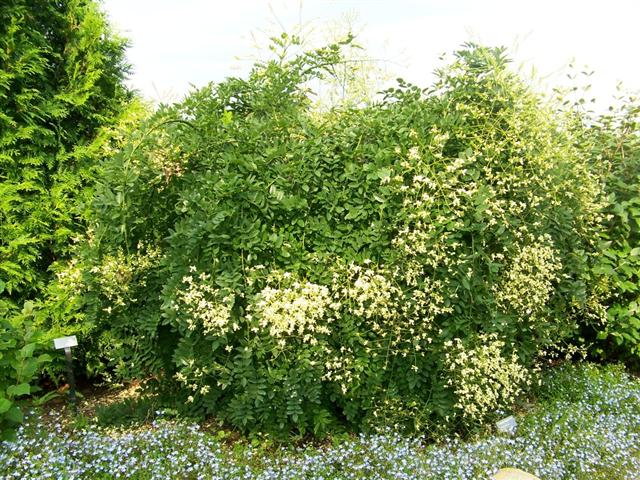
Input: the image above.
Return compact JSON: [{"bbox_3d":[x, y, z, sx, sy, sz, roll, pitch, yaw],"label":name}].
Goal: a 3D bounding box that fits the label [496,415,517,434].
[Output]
[{"bbox_3d":[0.910,0.899,3.150,0.090,0.056,0.010,-23,-29,-5],"label":"label"}]

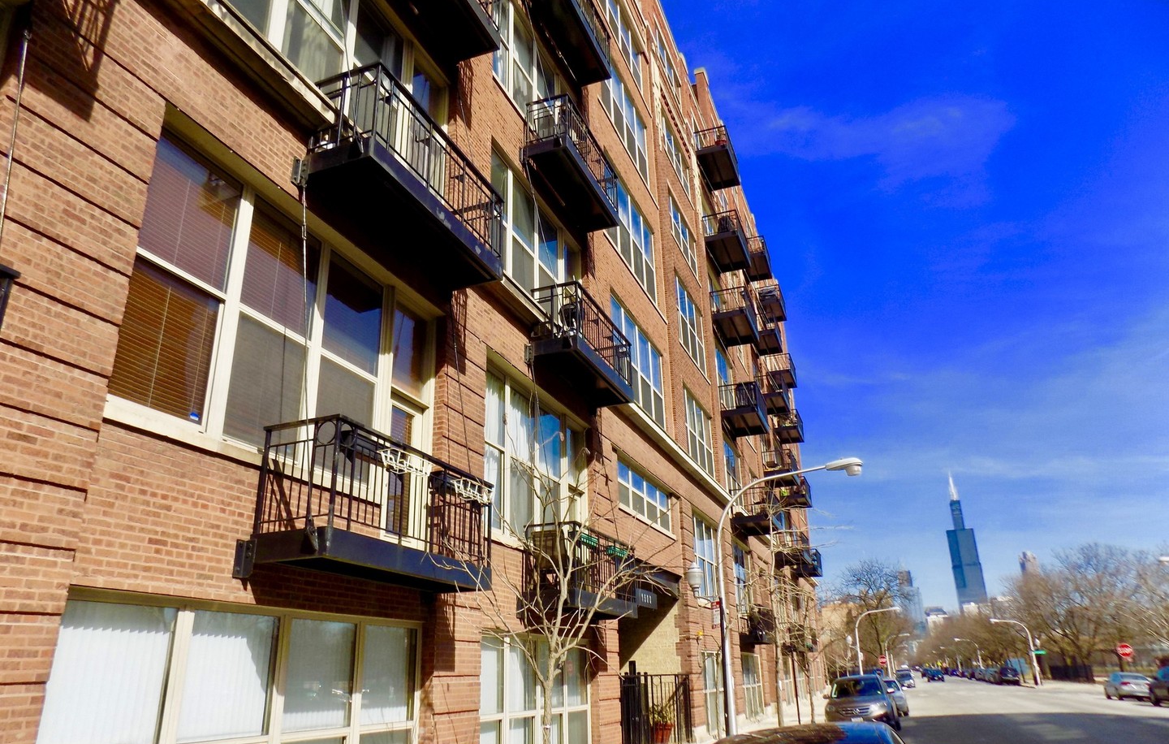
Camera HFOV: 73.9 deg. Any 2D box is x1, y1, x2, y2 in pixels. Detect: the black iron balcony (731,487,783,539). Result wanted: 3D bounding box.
[{"bbox_3d":[6.638,5.394,29.898,1.380,1.240,2.970,-10,-23,19],"label":"black iron balcony"}]

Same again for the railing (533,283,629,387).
[{"bbox_3d":[0.053,-0.512,15.282,0.899,1.097,3.328,-10,-23,19],"label":"railing"}]

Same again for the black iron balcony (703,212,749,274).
[{"bbox_3d":[6.449,-5.830,35.006,1.418,1.272,2.967,-9,-23,19],"label":"black iron balcony"}]

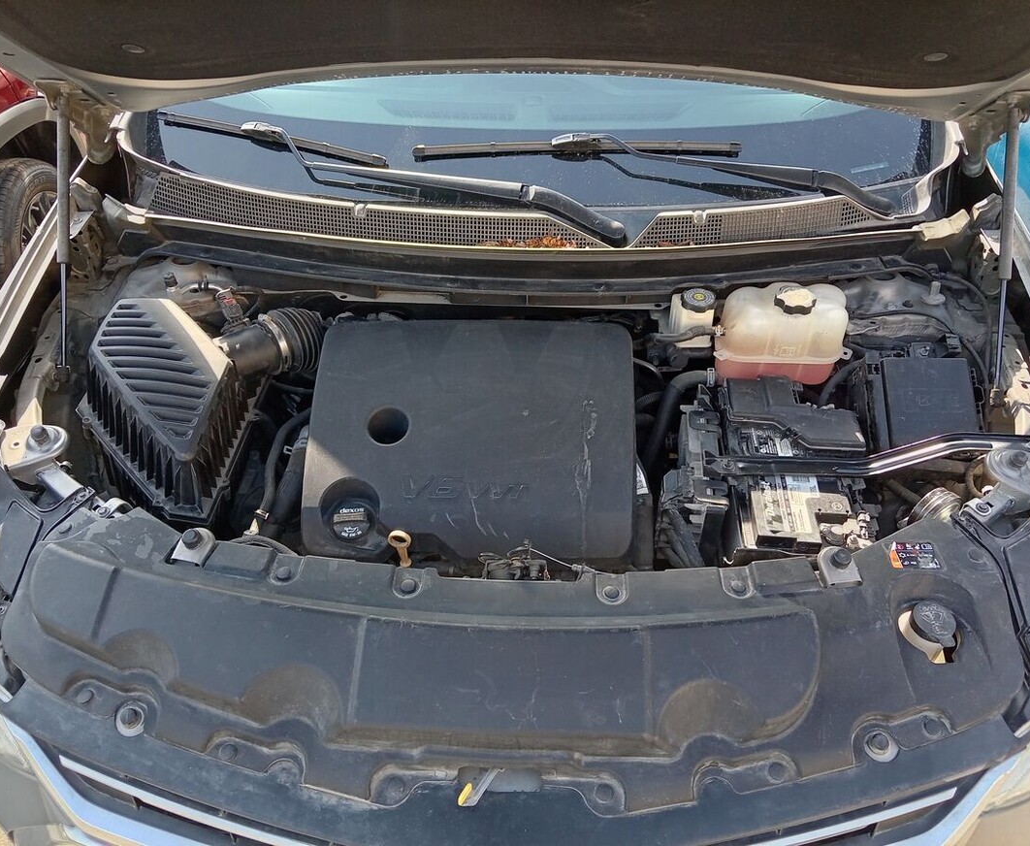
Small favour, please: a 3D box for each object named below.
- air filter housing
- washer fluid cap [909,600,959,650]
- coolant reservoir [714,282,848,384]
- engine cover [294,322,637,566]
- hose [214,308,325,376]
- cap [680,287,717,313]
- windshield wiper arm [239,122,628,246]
[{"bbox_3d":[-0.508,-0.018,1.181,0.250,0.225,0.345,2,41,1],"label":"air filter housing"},{"bbox_3d":[0.477,0.233,0.934,0.049,0.023,0.052,1,41,-1],"label":"washer fluid cap"},{"bbox_3d":[0.389,-0.134,1.200,0.180,0.130,0.125,2,41,1],"label":"coolant reservoir"},{"bbox_3d":[-0.055,0.031,1.137,0.440,0.085,0.365,2,62,1],"label":"engine cover"},{"bbox_3d":[-0.352,-0.116,1.170,0.165,0.088,0.088,-14,43,-17],"label":"hose"},{"bbox_3d":[0.283,-0.189,1.250,0.053,0.024,0.053,2,41,1],"label":"cap"},{"bbox_3d":[-0.173,-0.432,1.473,0.773,0.058,0.076,18,61,10],"label":"windshield wiper arm"}]

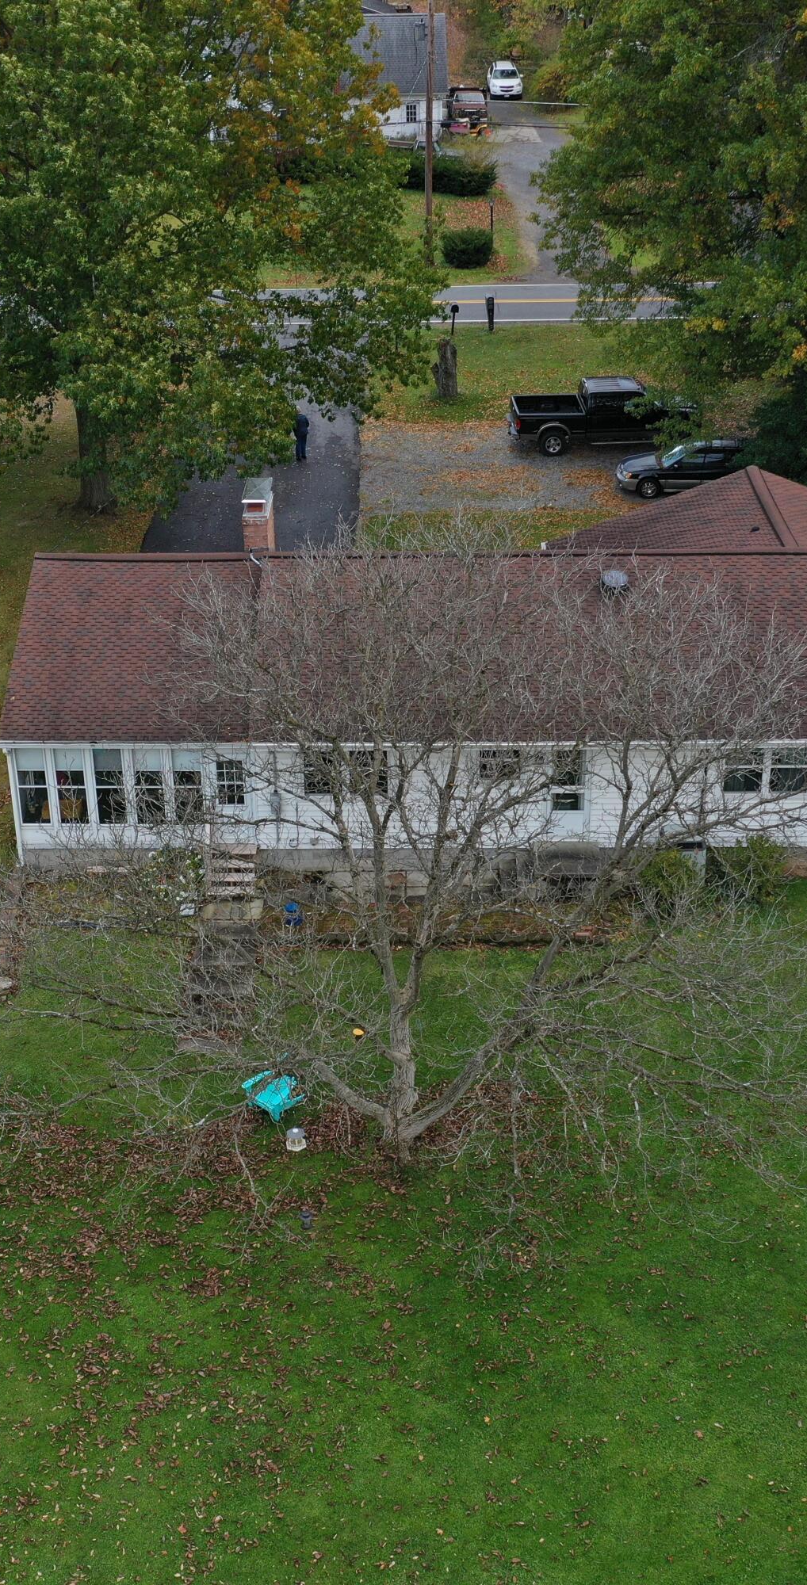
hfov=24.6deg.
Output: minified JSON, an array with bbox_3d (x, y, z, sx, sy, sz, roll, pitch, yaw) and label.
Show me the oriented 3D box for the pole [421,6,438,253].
[{"bbox_3d":[1.151,-28.539,80.027,0.320,11.300,0.320,0,27,0],"label":"pole"}]

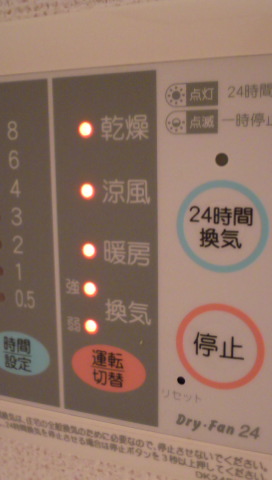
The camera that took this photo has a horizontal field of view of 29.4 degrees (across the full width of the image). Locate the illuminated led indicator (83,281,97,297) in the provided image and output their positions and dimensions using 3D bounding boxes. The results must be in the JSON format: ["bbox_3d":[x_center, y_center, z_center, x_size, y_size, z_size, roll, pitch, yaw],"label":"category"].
[{"bbox_3d":[-0.012,0.013,0.135,0.004,0.004,0.002,3,10,22],"label":"illuminated led indicator"}]

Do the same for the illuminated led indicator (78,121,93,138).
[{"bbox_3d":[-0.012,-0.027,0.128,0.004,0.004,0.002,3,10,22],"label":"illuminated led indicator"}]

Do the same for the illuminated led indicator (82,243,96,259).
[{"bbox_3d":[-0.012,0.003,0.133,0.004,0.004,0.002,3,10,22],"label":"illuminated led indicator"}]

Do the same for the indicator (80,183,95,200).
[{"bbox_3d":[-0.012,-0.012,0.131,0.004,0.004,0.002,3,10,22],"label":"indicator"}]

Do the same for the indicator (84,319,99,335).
[{"bbox_3d":[-0.012,0.023,0.137,0.004,0.004,0.002,3,10,22],"label":"indicator"}]

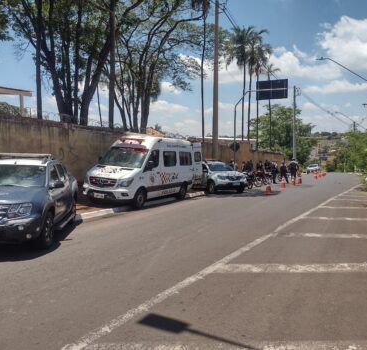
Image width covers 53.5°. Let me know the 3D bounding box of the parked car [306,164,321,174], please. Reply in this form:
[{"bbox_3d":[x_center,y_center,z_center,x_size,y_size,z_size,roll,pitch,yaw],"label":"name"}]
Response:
[{"bbox_3d":[19.285,-0.782,53.973,1.750,1.500,4.200,2,2,21],"label":"parked car"}]

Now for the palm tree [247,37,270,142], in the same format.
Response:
[{"bbox_3d":[9.143,-8.521,45.689,3.700,17.300,3.700,2,2,23],"label":"palm tree"}]

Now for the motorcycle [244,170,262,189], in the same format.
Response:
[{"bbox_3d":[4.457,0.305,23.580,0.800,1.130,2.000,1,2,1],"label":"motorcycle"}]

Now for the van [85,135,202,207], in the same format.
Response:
[{"bbox_3d":[-1.555,-0.225,14.574,2.050,2.680,5.950,2,2,22],"label":"van"}]

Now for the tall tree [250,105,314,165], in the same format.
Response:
[{"bbox_3d":[17.030,-6.332,62.786,10.700,11.900,10.000,2,2,23],"label":"tall tree"}]

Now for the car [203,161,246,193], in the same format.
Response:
[{"bbox_3d":[1.761,0.090,20.369,1.850,1.720,4.350,0,2,-19],"label":"car"}]

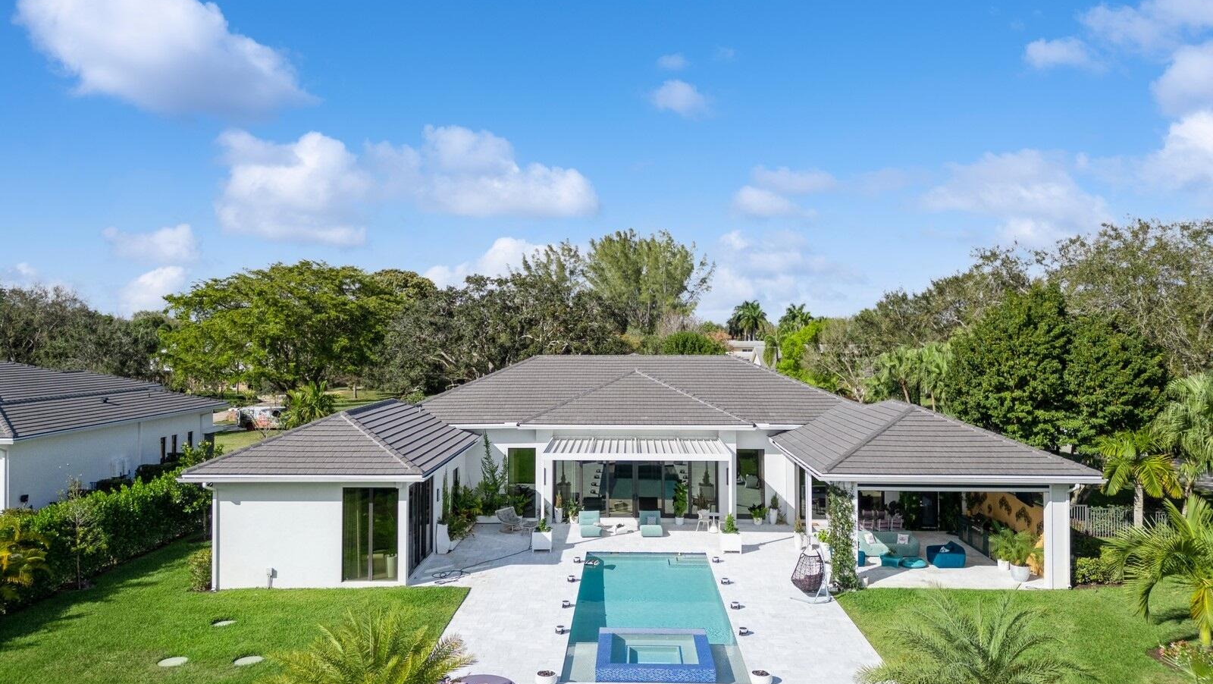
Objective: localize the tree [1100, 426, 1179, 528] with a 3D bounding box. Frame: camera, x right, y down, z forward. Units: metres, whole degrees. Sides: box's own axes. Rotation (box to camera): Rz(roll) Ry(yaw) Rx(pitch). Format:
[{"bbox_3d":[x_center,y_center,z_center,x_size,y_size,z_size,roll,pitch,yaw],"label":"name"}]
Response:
[{"bbox_3d":[20.900,5.750,33.000,3.200,4.700,3.200,0,0,0],"label":"tree"}]

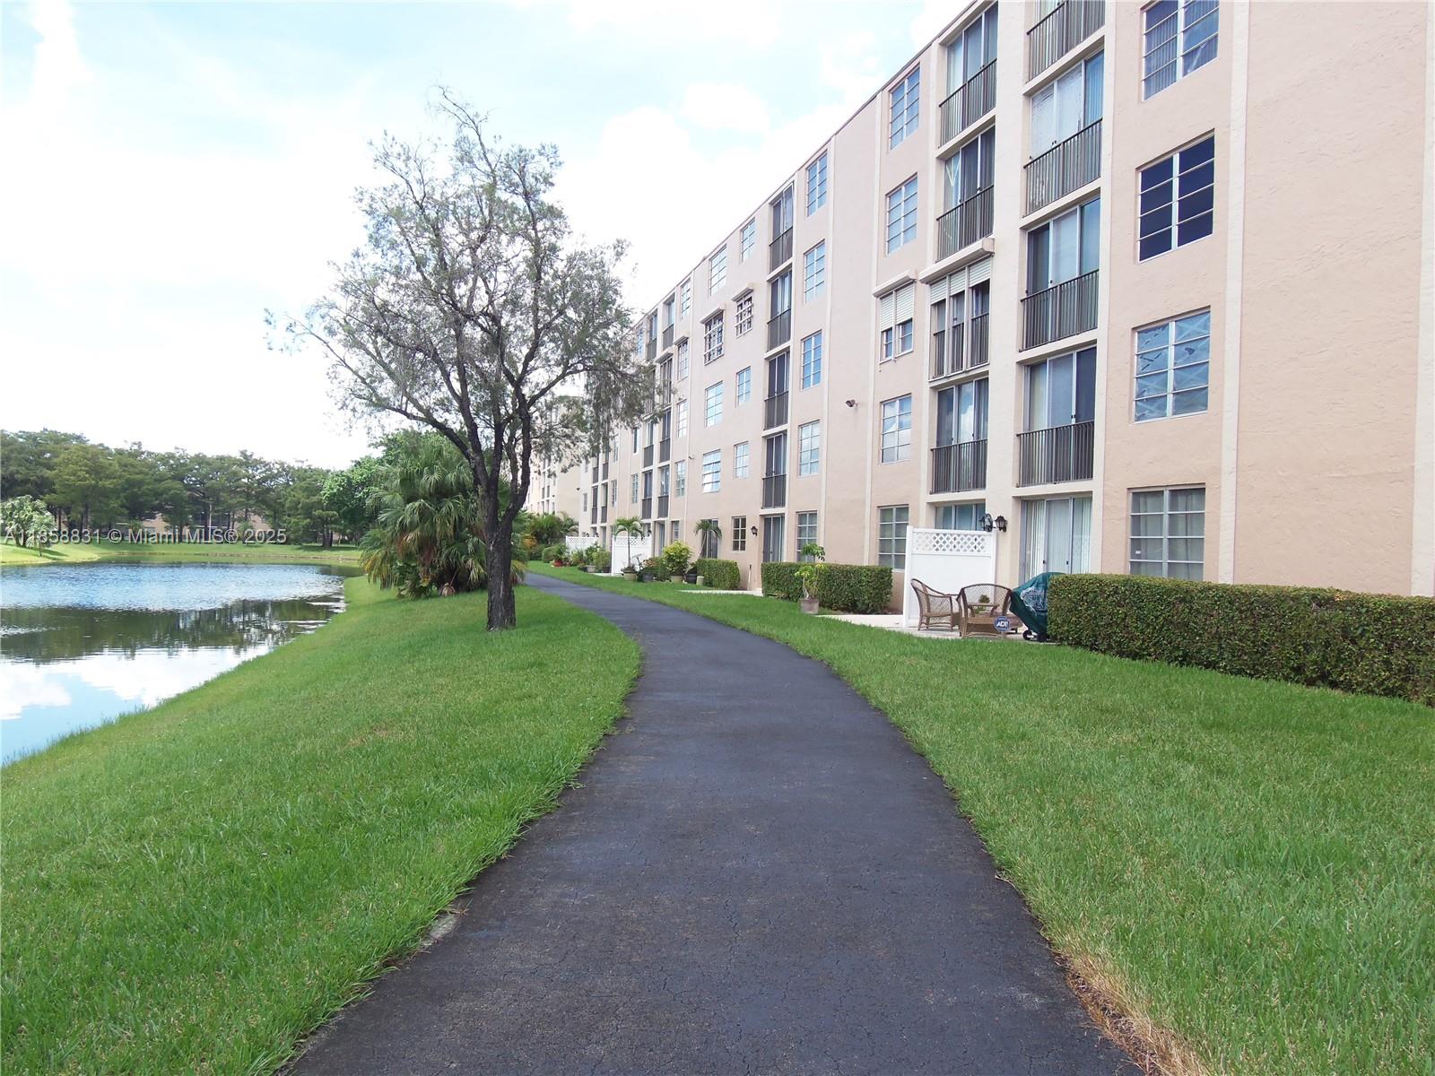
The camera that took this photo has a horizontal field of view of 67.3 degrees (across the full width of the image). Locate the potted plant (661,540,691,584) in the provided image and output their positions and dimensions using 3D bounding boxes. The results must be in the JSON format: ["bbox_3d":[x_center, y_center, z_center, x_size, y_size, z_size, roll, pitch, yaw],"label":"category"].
[{"bbox_3d":[-1.582,0.920,41.900,1.100,1.660,1.100,2,0,0],"label":"potted plant"}]

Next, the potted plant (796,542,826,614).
[{"bbox_3d":[2.119,0.921,24.600,0.680,1.640,0.680,2,0,0],"label":"potted plant"}]

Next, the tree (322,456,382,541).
[{"bbox_3d":[-33.233,-3.485,100.000,6.800,8.200,6.800,2,0,-18],"label":"tree"}]

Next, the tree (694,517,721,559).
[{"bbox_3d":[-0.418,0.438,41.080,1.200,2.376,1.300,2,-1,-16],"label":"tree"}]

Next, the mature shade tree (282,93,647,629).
[{"bbox_3d":[-4.676,-3.252,19.849,6.683,9.850,6.237,2,-1,-13],"label":"mature shade tree"}]

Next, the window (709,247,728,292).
[{"bbox_3d":[0.040,-10.110,40.870,0.120,1.450,2.200,2,0,-16],"label":"window"}]

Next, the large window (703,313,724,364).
[{"bbox_3d":[-0.097,-7.981,43.188,0.180,1.604,2.327,2,-1,-16],"label":"large window"}]

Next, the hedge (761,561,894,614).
[{"bbox_3d":[2.815,1.308,29.720,0.891,1.069,7.623,2,-1,-16],"label":"hedge"}]

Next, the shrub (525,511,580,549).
[{"bbox_3d":[-13.670,-0.510,89.100,4.300,3.600,3.600,2,-1,-9],"label":"shrub"}]

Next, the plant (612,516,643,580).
[{"bbox_3d":[-3.570,0.424,42.900,1.280,2.560,1.280,2,0,-16],"label":"plant"}]

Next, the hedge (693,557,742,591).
[{"bbox_3d":[0.020,1.267,38.300,0.850,1.030,2.850,2,0,-16],"label":"hedge"}]

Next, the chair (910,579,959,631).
[{"bbox_3d":[4.252,1.309,20.969,0.800,0.950,0.680,1,-1,19],"label":"chair"}]

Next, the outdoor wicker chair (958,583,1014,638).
[{"bbox_3d":[4.835,1.315,19.450,0.920,0.910,0.800,1,0,6],"label":"outdoor wicker chair"}]

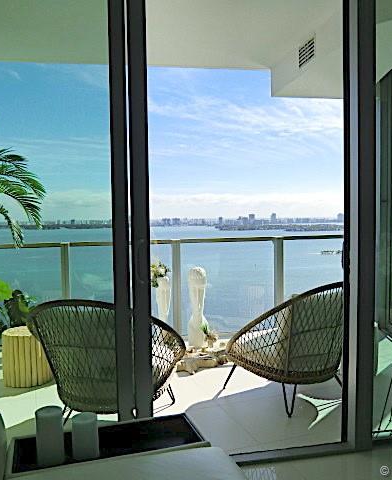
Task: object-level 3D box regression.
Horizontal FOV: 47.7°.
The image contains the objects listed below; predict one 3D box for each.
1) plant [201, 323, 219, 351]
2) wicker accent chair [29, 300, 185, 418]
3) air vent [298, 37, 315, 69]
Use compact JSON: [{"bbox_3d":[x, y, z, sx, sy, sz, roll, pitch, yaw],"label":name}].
[{"bbox_3d":[0.131,0.935,4.300,0.170,0.270,0.160,-1,3,-12],"label":"plant"},{"bbox_3d":[-0.546,0.735,2.758,0.920,0.860,0.820,0,3,14],"label":"wicker accent chair"},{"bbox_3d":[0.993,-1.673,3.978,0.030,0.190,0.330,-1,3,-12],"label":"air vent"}]

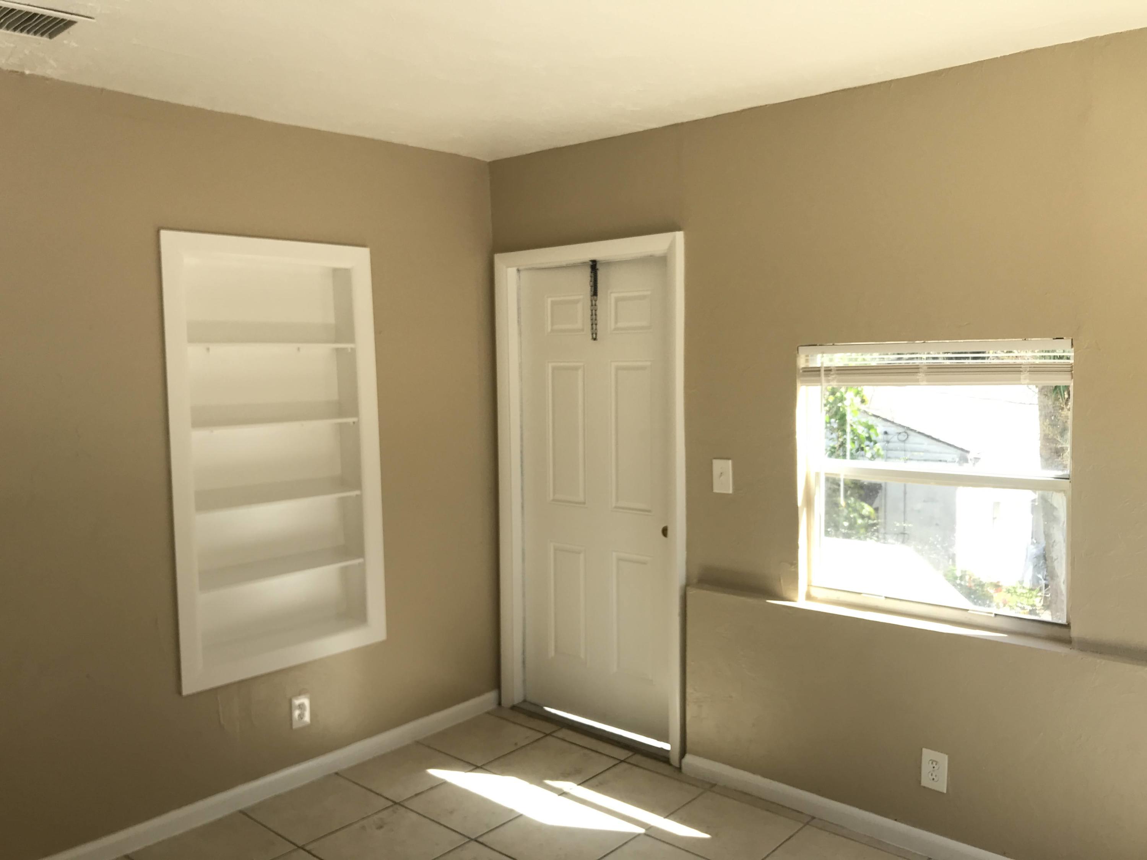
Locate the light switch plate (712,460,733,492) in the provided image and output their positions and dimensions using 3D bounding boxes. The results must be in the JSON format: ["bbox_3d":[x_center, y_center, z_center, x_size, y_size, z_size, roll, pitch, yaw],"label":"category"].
[{"bbox_3d":[0.558,0.173,3.466,0.080,0.124,0.015,3,6,41],"label":"light switch plate"}]

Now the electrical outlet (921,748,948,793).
[{"bbox_3d":[1.153,1.087,2.961,0.080,0.124,0.008,3,6,41],"label":"electrical outlet"}]

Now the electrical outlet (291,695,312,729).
[{"bbox_3d":[-1.035,1.071,3.530,0.010,0.118,0.076,3,6,41],"label":"electrical outlet"}]

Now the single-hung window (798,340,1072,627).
[{"bbox_3d":[1.164,0.154,3.033,0.869,0.880,0.090,3,6,41],"label":"single-hung window"}]

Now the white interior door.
[{"bbox_3d":[0.108,0.279,3.928,0.895,1.972,0.045,3,6,41],"label":"white interior door"}]

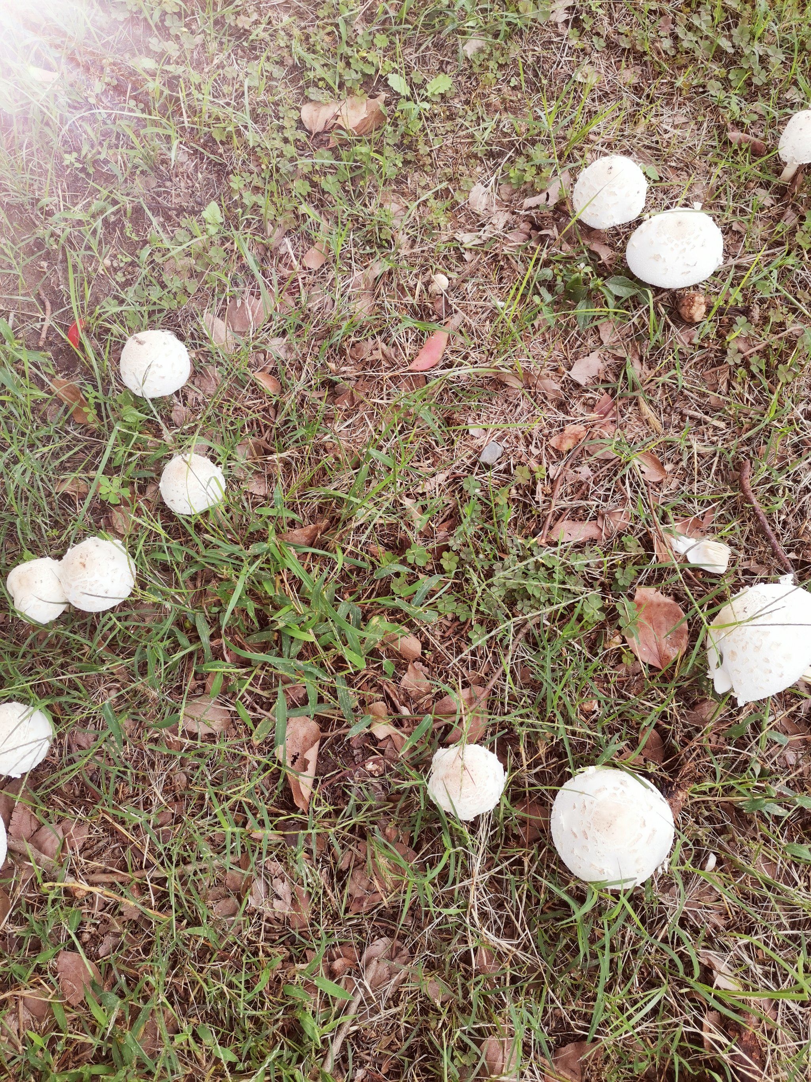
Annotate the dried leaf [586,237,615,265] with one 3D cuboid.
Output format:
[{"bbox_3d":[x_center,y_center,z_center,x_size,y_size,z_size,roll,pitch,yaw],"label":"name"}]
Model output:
[{"bbox_3d":[0.248,-0.361,1.012,0.026,0.011,0.045,-23,64,-12],"label":"dried leaf"}]

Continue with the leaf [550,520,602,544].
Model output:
[{"bbox_3d":[0.199,-0.010,0.948,0.063,0.012,0.028,1,65,1],"label":"leaf"}]

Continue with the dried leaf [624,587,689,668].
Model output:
[{"bbox_3d":[0.255,0.089,0.825,0.057,0.018,0.085,15,64,11],"label":"dried leaf"}]

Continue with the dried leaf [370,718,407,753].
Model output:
[{"bbox_3d":[-0.018,0.202,0.840,0.022,0.014,0.044,-33,67,-10],"label":"dried leaf"}]

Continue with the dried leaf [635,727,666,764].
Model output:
[{"bbox_3d":[0.249,0.208,0.821,0.029,0.012,0.030,17,68,12],"label":"dried leaf"}]

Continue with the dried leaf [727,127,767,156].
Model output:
[{"bbox_3d":[0.515,-0.601,1.222,0.064,0.016,0.037,38,71,16],"label":"dried leaf"}]

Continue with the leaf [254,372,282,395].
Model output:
[{"bbox_3d":[-0.154,-0.180,0.917,0.016,0.010,0.041,-33,67,-16],"label":"leaf"}]

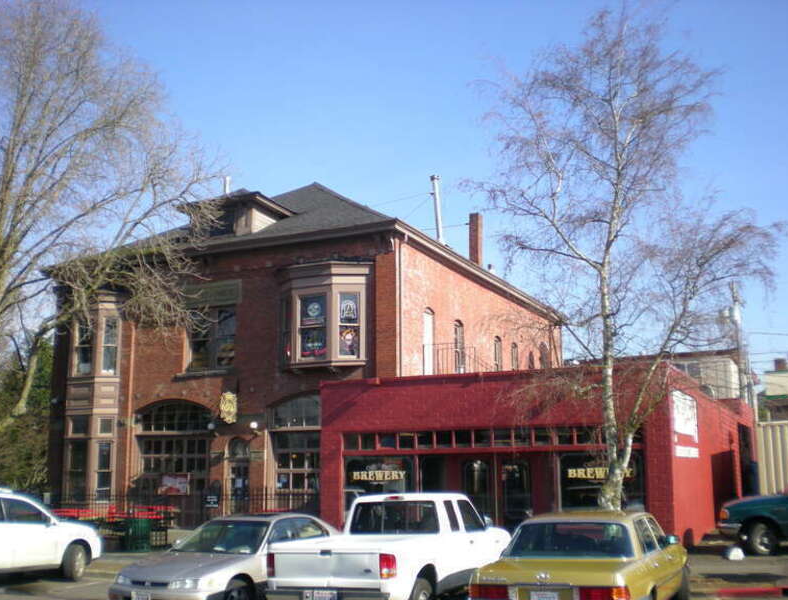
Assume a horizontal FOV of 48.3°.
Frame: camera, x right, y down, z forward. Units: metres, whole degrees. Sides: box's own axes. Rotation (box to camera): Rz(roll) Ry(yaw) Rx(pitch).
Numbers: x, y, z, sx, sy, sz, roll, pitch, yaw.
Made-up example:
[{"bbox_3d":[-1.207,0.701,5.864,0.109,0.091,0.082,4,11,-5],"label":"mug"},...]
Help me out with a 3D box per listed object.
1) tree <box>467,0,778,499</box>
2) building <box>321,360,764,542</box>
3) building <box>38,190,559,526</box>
[{"bbox_3d":[4.272,-0.418,16.397,5.500,10.750,5.200,-5,-12,25],"label":"tree"},{"bbox_3d":[7.011,5.638,30.735,8.700,4.200,23.000,-5,-12,25],"label":"building"},{"bbox_3d":[-2.536,2.188,38.433,15.100,14.100,19.600,-5,-12,25],"label":"building"}]

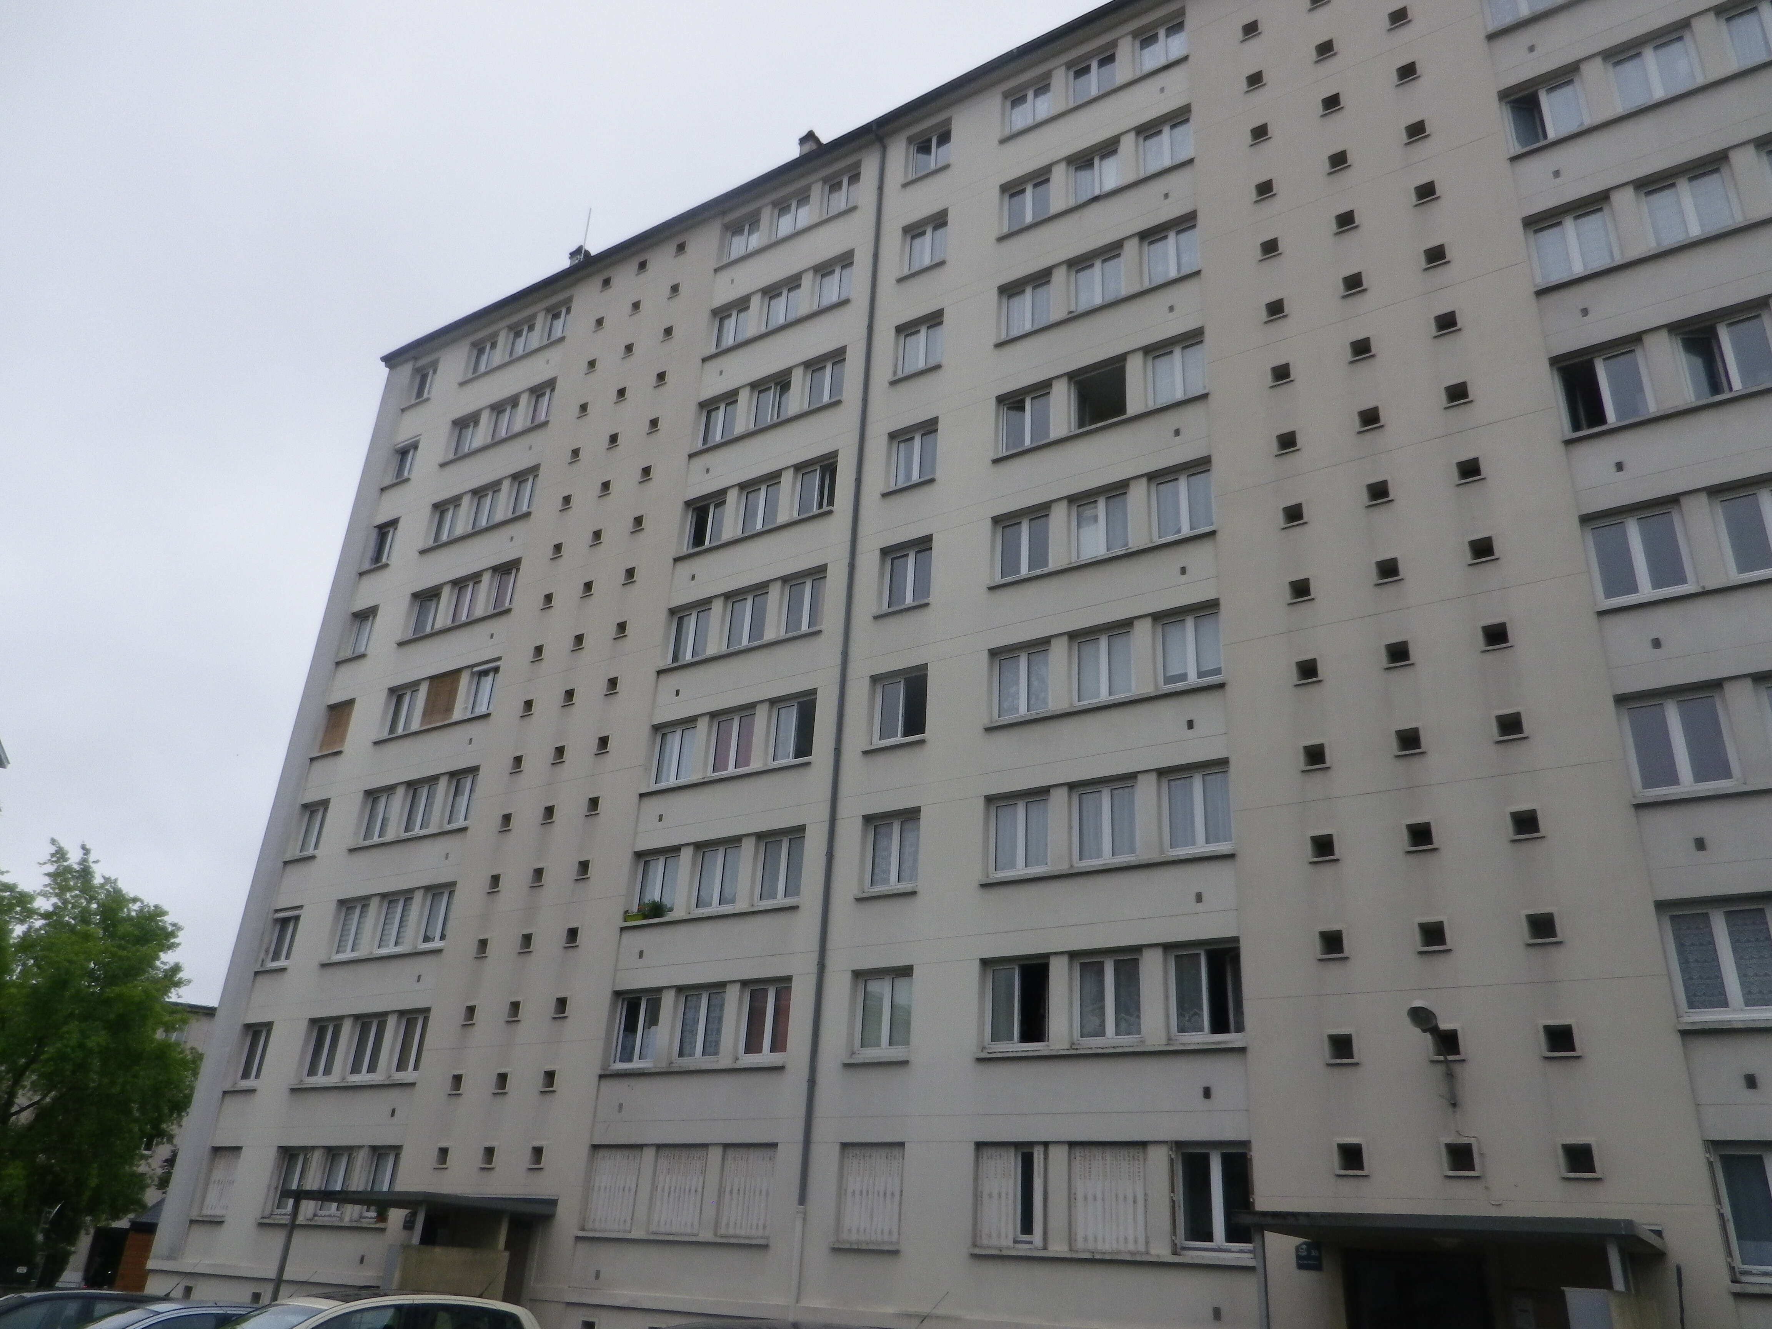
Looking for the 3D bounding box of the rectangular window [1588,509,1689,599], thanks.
[{"bbox_3d":[10.220,-1.484,17.322,1.130,1.240,0.120,-13,-29,31],"label":"rectangular window"}]

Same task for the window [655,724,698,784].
[{"bbox_3d":[-4.243,1.855,26.010,1.130,1.320,0.120,-13,-30,31],"label":"window"}]

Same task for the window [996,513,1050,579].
[{"bbox_3d":[2.506,-2.147,23.267,1.100,1.251,0.130,-12,-29,31],"label":"window"}]

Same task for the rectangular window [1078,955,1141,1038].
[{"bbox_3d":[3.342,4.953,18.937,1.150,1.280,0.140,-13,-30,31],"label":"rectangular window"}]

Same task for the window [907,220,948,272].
[{"bbox_3d":[0.937,-9.002,27.884,1.108,1.289,0.140,-13,-30,31],"label":"window"}]

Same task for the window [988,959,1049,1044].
[{"bbox_3d":[2.049,5.229,19.604,1.108,1.289,0.140,-13,-30,31],"label":"window"}]

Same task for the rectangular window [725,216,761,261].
[{"bbox_3d":[-3.485,-10.357,31.716,1.130,1.320,0.120,-13,-30,31],"label":"rectangular window"}]

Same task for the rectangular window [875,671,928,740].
[{"bbox_3d":[0.307,0.788,23.547,1.130,1.240,0.120,-13,-29,31],"label":"rectangular window"}]

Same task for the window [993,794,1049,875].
[{"bbox_3d":[2.214,2.780,20.737,1.130,1.320,0.120,-13,-30,31],"label":"window"}]

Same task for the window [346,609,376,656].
[{"bbox_3d":[-13.945,-0.787,34.441,1.194,1.251,0.120,-13,-30,31],"label":"window"}]

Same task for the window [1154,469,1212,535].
[{"bbox_3d":[5.027,-2.702,21.569,1.108,1.289,0.140,-13,-30,31],"label":"window"}]

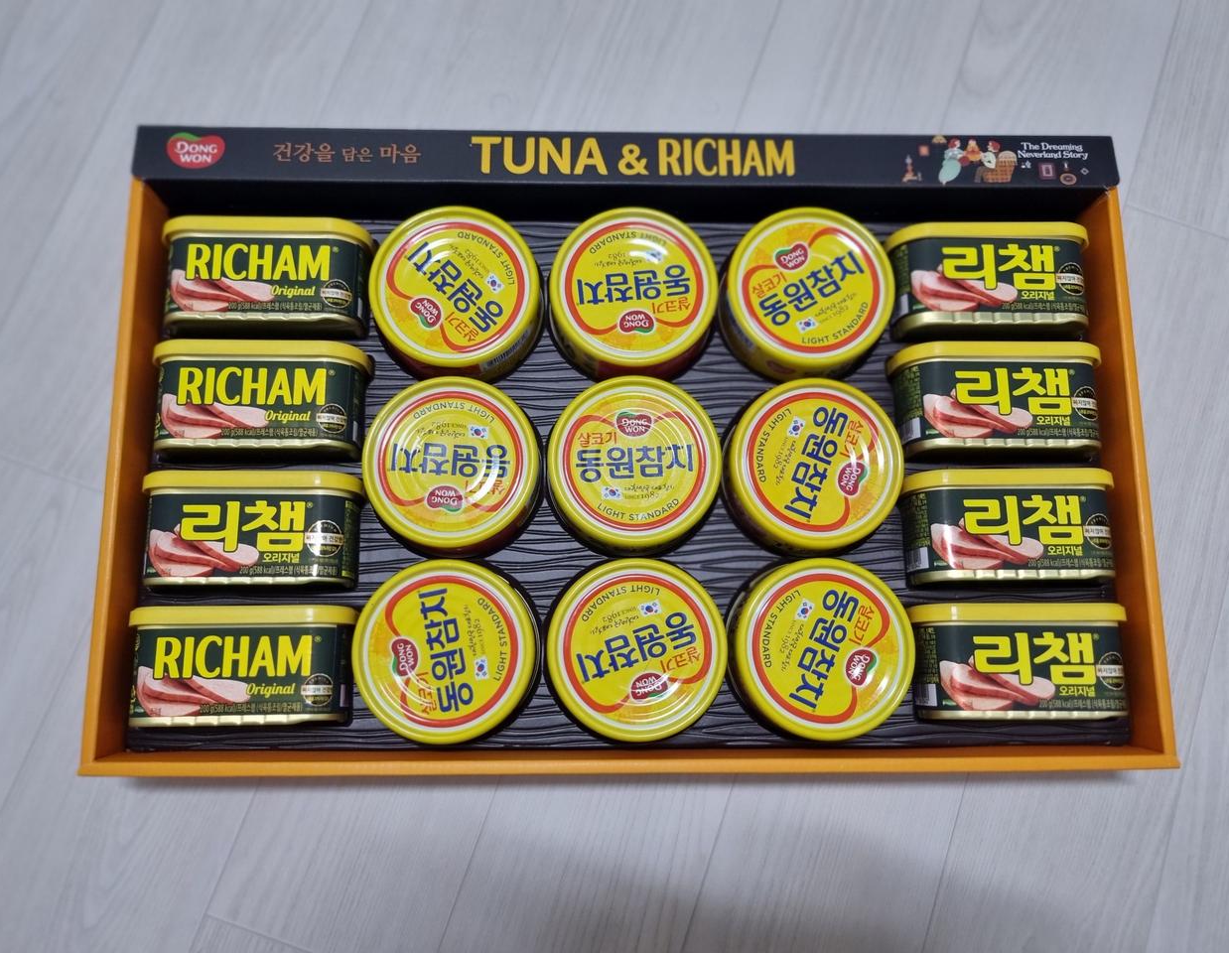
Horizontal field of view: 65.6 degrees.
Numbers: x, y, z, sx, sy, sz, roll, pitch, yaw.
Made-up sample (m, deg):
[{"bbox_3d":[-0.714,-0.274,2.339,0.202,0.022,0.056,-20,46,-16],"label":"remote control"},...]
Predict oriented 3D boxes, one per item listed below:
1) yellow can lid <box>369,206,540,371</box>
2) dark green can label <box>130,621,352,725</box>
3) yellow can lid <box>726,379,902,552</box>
[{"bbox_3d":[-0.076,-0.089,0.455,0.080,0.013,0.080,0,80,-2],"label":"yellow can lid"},{"bbox_3d":[-0.177,0.094,0.462,0.099,0.049,0.048,1,80,-2],"label":"dark green can label"},{"bbox_3d":[0.096,-0.007,0.452,0.082,0.008,0.082,0,80,-1],"label":"yellow can lid"}]

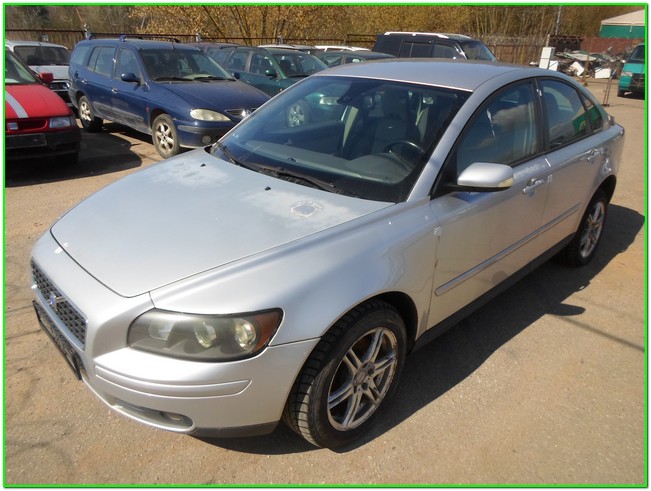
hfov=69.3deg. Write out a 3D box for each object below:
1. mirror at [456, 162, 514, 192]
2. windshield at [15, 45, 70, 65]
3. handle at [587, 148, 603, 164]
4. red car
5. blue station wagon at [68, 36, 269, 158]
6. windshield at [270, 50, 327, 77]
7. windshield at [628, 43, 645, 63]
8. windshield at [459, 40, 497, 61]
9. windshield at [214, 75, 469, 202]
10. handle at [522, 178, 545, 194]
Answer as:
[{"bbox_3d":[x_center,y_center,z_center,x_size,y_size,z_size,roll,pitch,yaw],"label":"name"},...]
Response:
[{"bbox_3d":[0.686,-0.288,2.018,0.125,0.140,0.225,-19,31,-41],"label":"mirror"},{"bbox_3d":[-6.565,-4.401,10.996,1.400,0.160,0.828,-10,54,-27],"label":"windshield"},{"bbox_3d":[1.744,-0.575,3.047,0.205,0.052,0.055,-19,31,-41],"label":"handle"},{"bbox_3d":[-4.851,-1.935,6.222,3.920,1.410,1.680,20,29,36],"label":"red car"},{"bbox_3d":[-2.656,-2.513,7.697,4.437,1.450,1.710,22,31,38],"label":"blue station wagon"},{"bbox_3d":[-0.357,-3.483,9.174,1.400,0.160,0.845,-20,59,-41],"label":"windshield"},{"bbox_3d":[11.762,-6.720,16.805,1.520,0.180,0.969,18,72,33],"label":"windshield"},{"bbox_3d":[4.148,-5.232,12.786,1.470,0.170,0.845,-21,72,-42],"label":"windshield"},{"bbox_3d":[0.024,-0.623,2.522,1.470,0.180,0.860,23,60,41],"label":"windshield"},{"bbox_3d":[1.087,-0.300,2.456,0.205,0.052,0.055,-19,31,-41],"label":"handle"}]

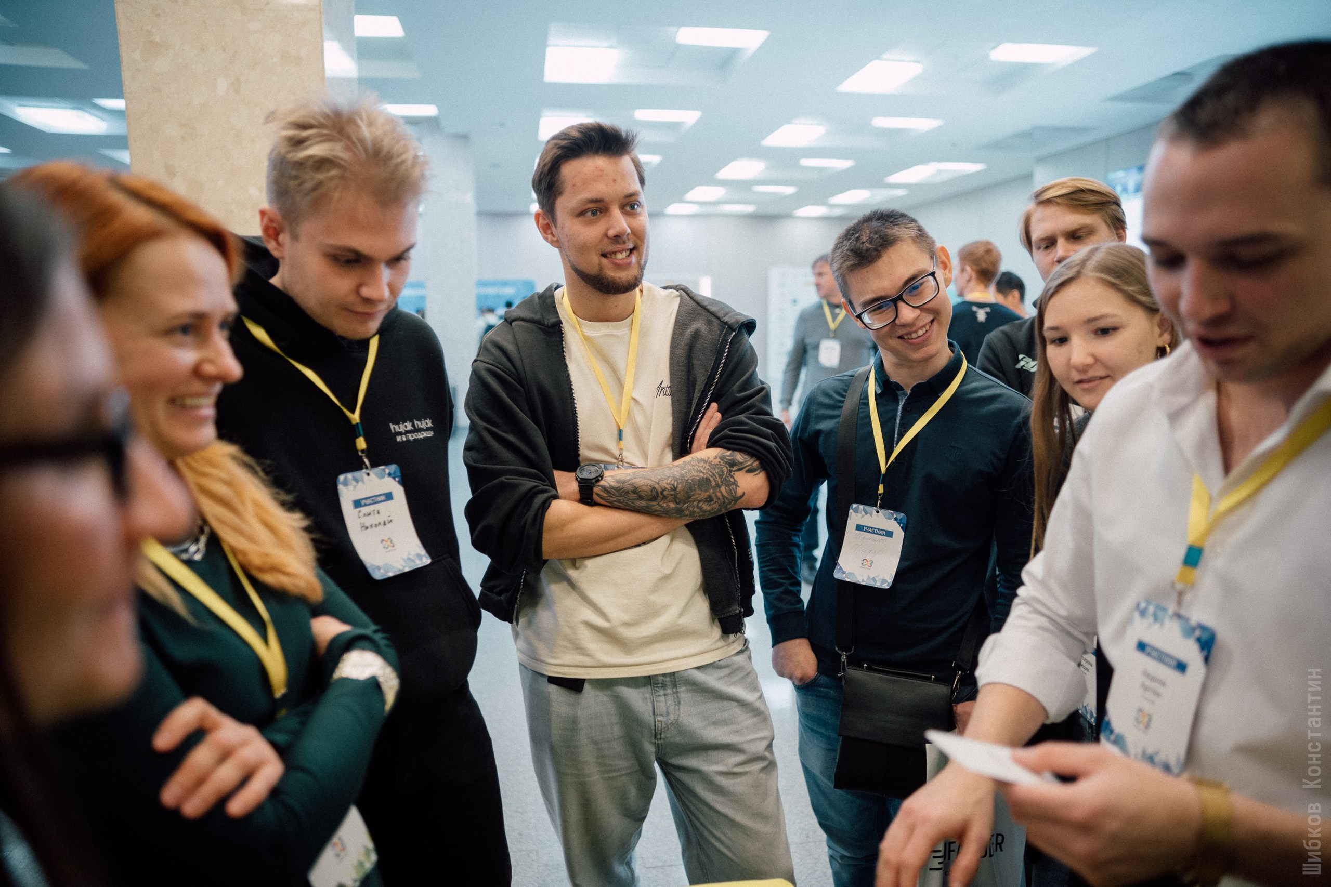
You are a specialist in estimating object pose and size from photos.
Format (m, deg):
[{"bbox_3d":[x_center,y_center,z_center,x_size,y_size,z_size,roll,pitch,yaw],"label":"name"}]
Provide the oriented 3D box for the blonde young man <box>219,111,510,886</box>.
[{"bbox_3d":[-0.455,0.442,1.297,0.350,1.800,0.510,6,10,37],"label":"blonde young man"}]

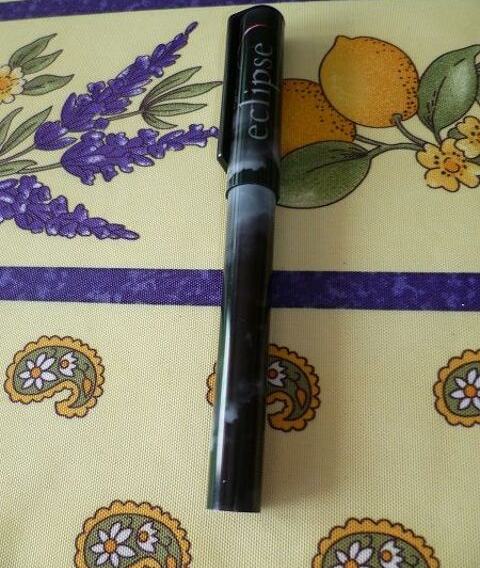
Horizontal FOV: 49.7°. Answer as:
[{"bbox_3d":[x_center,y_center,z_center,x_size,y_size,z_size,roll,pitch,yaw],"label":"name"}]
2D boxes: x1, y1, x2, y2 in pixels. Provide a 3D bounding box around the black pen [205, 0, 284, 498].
[{"bbox_3d":[0.002,-0.016,0.132,0.017,0.014,0.135,1,69,8],"label":"black pen"}]

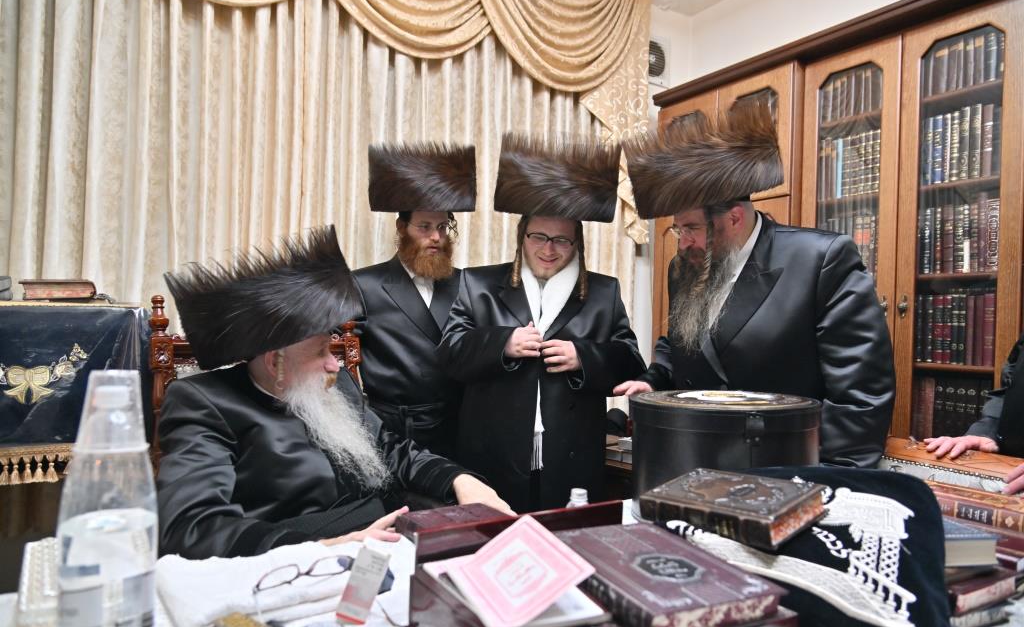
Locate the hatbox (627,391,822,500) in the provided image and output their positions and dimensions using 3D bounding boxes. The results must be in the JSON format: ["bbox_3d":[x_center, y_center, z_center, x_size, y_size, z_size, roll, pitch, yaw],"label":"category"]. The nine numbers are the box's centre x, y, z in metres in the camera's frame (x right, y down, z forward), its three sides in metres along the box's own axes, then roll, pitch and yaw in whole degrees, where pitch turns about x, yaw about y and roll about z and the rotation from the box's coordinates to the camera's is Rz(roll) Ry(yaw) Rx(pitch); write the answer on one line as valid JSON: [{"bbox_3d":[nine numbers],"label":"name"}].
[{"bbox_3d":[0.466,0.323,1.514,0.420,0.270,0.420,2,-1,0],"label":"hatbox"}]

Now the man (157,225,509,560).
[{"bbox_3d":[-0.388,0.542,1.419,0.780,1.430,0.680,1,-2,41],"label":"man"}]

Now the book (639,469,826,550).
[{"bbox_3d":[0.365,0.316,1.131,0.175,0.045,0.240,-9,3,-40],"label":"book"}]

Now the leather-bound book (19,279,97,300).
[{"bbox_3d":[-1.250,-0.065,1.880,0.170,0.052,0.240,3,-1,-32],"label":"leather-bound book"}]

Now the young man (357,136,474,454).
[{"bbox_3d":[-0.330,0.348,2.323,0.540,1.860,0.380,2,-1,-14],"label":"young man"}]

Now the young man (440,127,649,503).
[{"bbox_3d":[0.079,0.381,2.043,0.600,1.810,0.420,2,-1,5],"label":"young man"}]

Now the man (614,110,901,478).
[{"bbox_3d":[0.608,0.397,1.713,0.600,1.800,0.600,3,-2,-41],"label":"man"}]

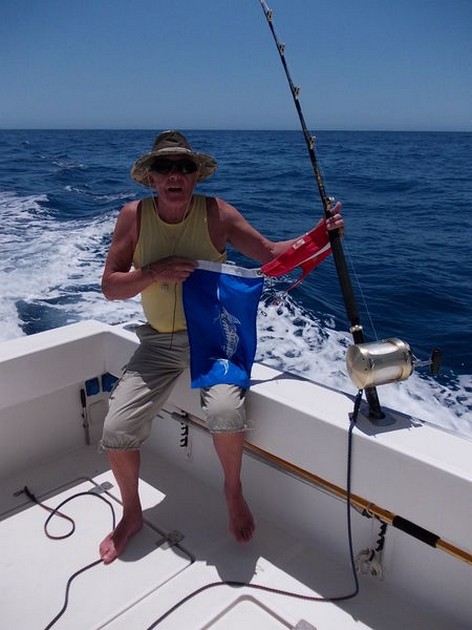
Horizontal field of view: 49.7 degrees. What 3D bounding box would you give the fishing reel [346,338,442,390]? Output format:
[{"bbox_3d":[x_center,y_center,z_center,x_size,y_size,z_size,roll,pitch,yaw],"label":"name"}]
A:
[{"bbox_3d":[0.507,0.148,1.661,0.245,0.145,0.185,-11,-4,-18],"label":"fishing reel"}]

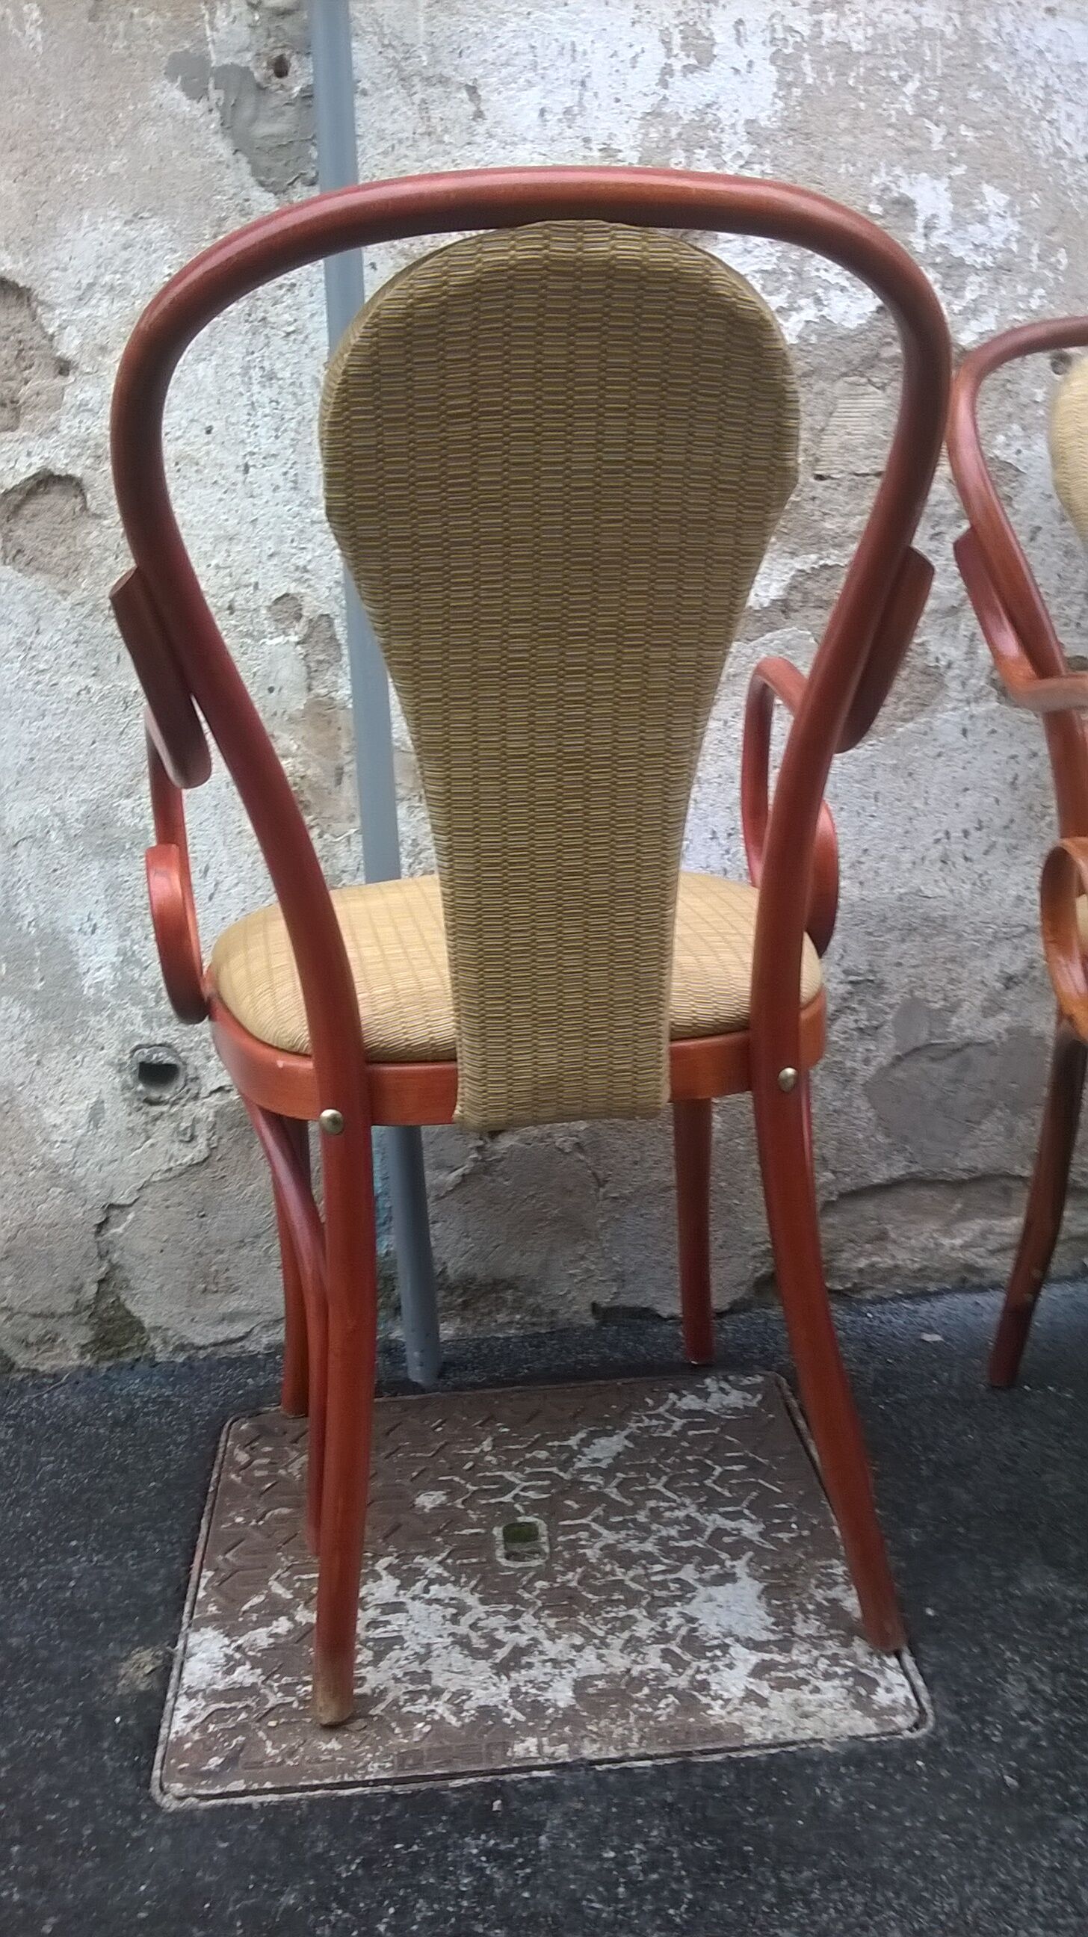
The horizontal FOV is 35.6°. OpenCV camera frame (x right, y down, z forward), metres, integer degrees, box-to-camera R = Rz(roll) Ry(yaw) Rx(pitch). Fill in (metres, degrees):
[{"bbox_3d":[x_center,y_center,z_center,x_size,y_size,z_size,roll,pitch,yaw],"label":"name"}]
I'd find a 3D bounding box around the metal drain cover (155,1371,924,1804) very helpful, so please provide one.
[{"bbox_3d":[-0.015,0.465,1.332,0.510,0.022,0.459,-4,17,-3],"label":"metal drain cover"}]

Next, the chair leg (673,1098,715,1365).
[{"bbox_3d":[0.136,0.175,1.535,0.034,0.405,0.036,-5,17,-7],"label":"chair leg"}]

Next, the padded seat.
[{"bbox_3d":[-0.020,-0.025,1.291,0.465,0.050,0.403,-5,17,-8],"label":"padded seat"}]

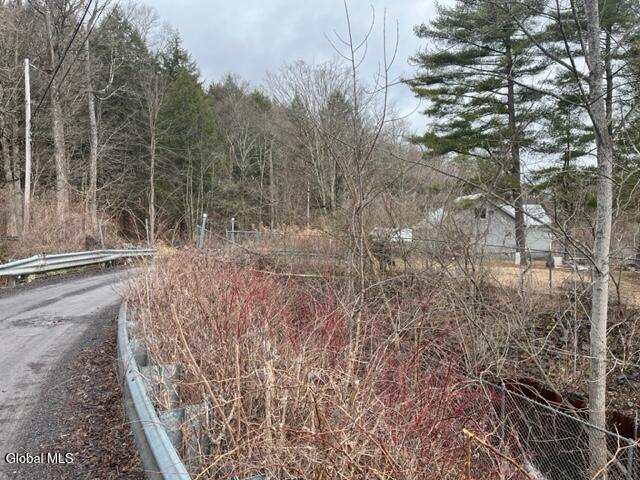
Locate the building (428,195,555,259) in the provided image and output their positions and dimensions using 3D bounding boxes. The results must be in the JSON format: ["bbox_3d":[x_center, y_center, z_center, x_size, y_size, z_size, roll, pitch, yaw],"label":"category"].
[{"bbox_3d":[16.600,-1.150,46.500,10.300,5.700,9.000,0,0,0],"label":"building"}]

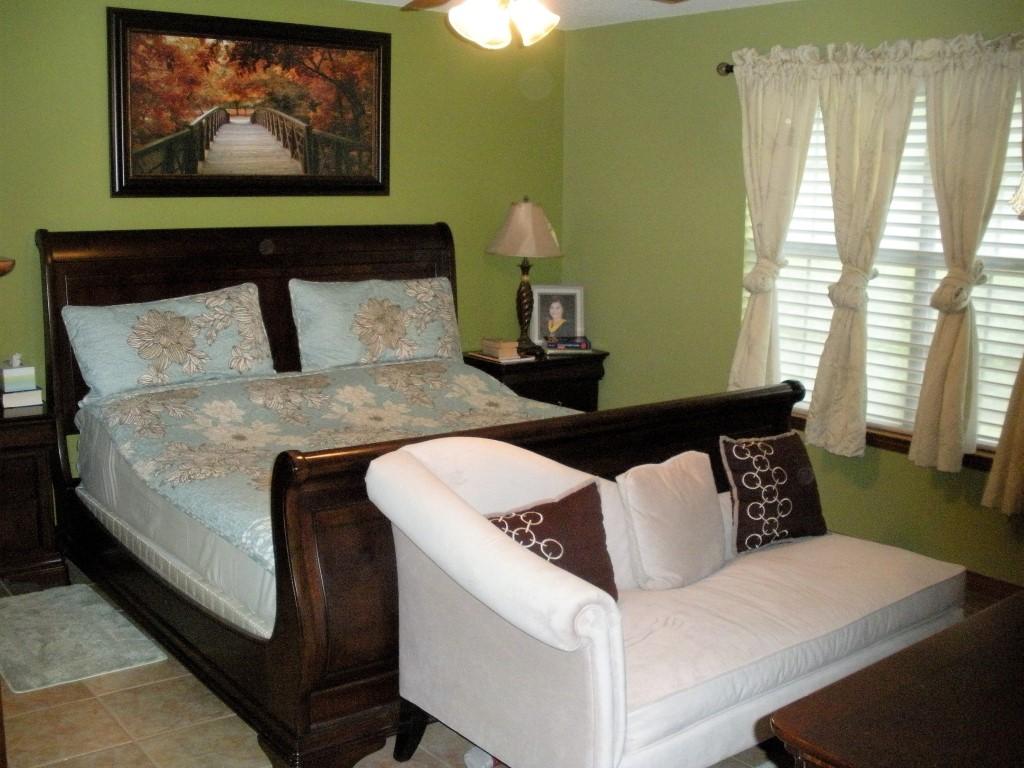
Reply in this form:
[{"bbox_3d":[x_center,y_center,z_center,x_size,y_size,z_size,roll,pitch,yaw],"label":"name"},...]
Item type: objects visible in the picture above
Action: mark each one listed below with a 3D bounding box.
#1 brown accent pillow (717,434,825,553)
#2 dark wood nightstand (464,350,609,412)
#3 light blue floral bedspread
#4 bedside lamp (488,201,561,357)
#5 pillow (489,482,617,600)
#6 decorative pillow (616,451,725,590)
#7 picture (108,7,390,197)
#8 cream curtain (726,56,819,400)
[{"bbox_3d":[0.836,0.332,3.462,0.383,0.377,0.122,-4,-11,-34],"label":"brown accent pillow"},{"bbox_3d":[0.094,0.174,5.919,0.745,0.714,0.469,-7,13,-37],"label":"dark wood nightstand"},{"bbox_3d":[-0.407,0.188,4.189,1.999,0.275,1.795,-7,13,-37],"label":"light blue floral bedspread"},{"bbox_3d":[0.074,-0.576,5.695,0.408,0.847,0.408,-7,13,-37],"label":"bedside lamp"},{"bbox_3d":[0.087,0.452,2.765,0.388,0.367,0.133,-12,3,-34],"label":"pillow"},{"bbox_3d":[0.453,0.392,3.113,0.342,0.367,0.143,-9,0,-30],"label":"decorative pillow"},{"bbox_3d":[-1.150,-1.280,4.960,1.397,0.780,0.051,-7,13,-37],"label":"picture"},{"bbox_3d":[1.182,-0.651,4.958,0.112,1.765,0.469,-7,13,-37],"label":"cream curtain"}]

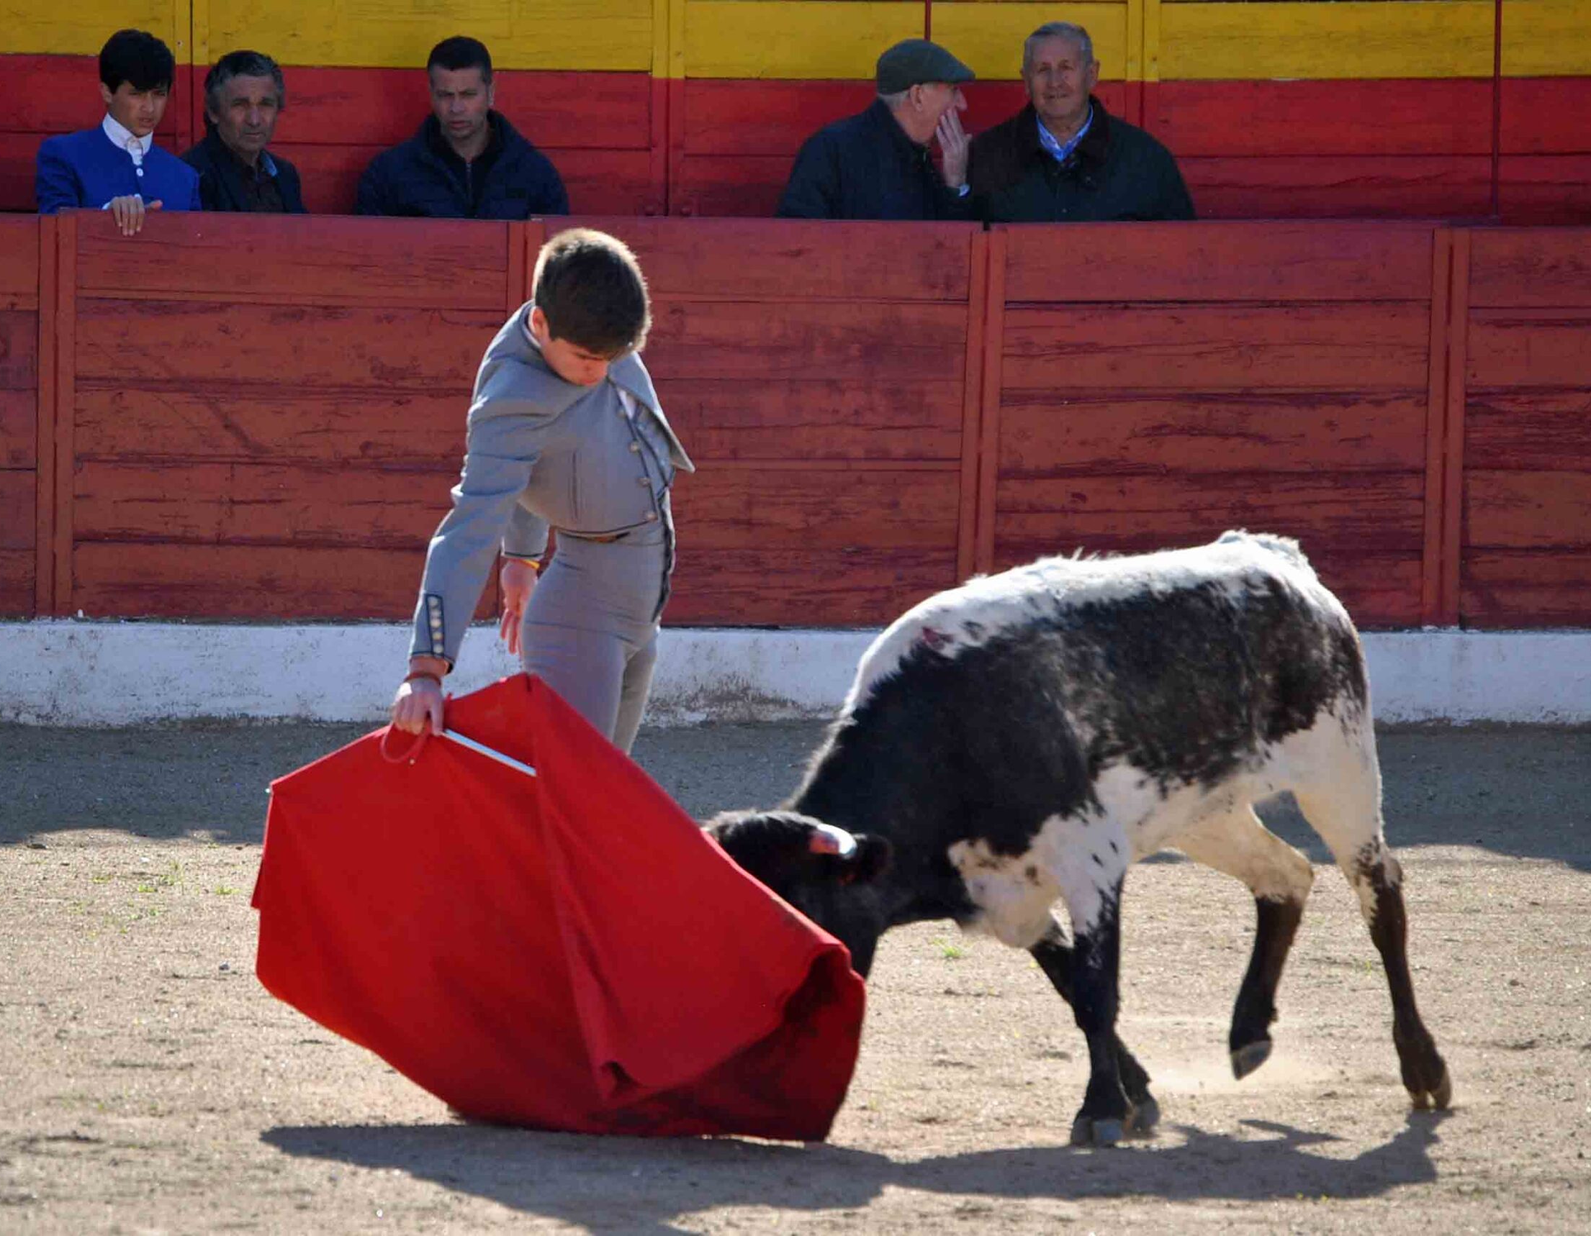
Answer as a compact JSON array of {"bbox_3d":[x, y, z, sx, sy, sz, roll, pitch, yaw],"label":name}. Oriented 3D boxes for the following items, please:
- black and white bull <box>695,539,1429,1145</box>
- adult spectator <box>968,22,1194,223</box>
[{"bbox_3d":[0.480,0.339,18.050,1.320,0.980,0.500,-2,5,-33],"label":"black and white bull"},{"bbox_3d":[0.680,-0.610,27.060,0.560,1.680,0.340,2,4,12],"label":"adult spectator"}]

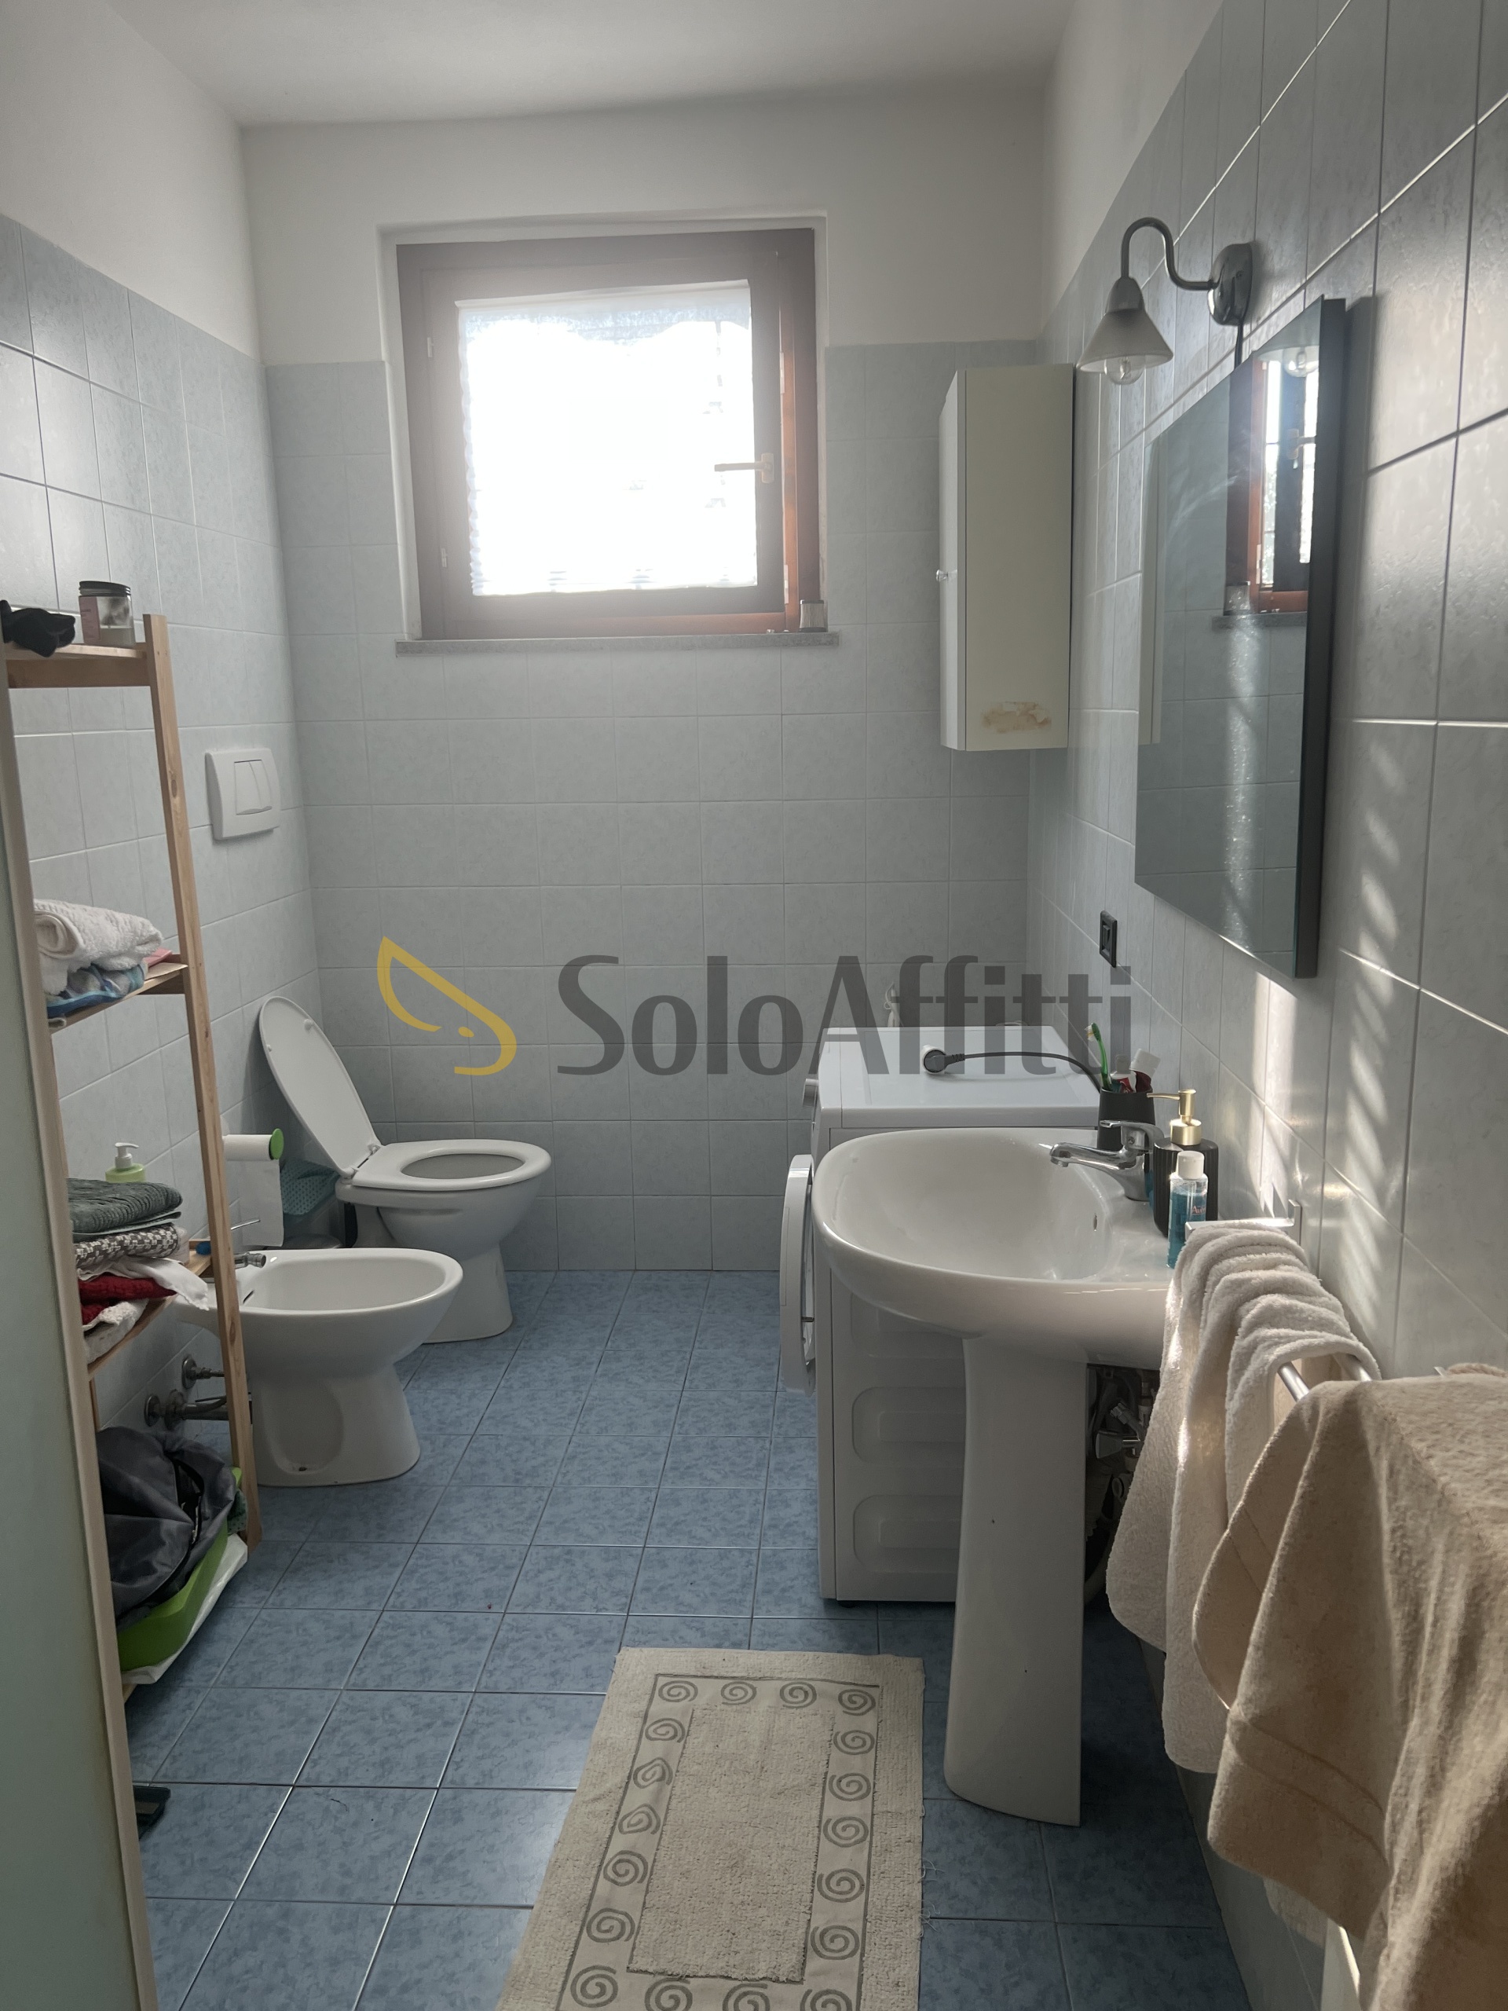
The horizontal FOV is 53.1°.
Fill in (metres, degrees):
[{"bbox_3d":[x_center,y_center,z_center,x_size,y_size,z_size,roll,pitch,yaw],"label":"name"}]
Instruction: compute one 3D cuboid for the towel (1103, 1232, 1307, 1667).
[{"bbox_3d":[0.437,0.426,1.461,0.166,0.433,0.135,0,11,4],"label":"towel"}]

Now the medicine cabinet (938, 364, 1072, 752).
[{"bbox_3d":[0.519,-0.904,3.166,0.217,0.713,0.501,0,11,4],"label":"medicine cabinet"}]

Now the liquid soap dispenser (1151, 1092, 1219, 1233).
[{"bbox_3d":[0.492,0.181,1.712,0.074,0.161,0.070,2,12,17],"label":"liquid soap dispenser"}]

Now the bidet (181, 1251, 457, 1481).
[{"bbox_3d":[-0.834,0.705,2.894,0.572,0.386,0.346,0,11,4],"label":"bidet"}]

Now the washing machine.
[{"bbox_3d":[0.302,0.512,2.647,0.487,0.850,0.572,0,12,4],"label":"washing machine"}]

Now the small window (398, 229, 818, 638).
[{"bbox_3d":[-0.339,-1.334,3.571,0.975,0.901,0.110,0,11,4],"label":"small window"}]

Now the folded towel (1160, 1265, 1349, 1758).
[{"bbox_3d":[0.437,0.464,1.317,0.145,0.446,0.180,0,11,4],"label":"folded towel"}]

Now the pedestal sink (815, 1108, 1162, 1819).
[{"bbox_3d":[0.323,0.636,1.981,0.483,0.835,0.602,0,11,4],"label":"pedestal sink"}]

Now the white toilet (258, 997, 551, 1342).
[{"bbox_3d":[-0.790,0.374,3.559,0.635,0.800,0.372,0,12,4],"label":"white toilet"}]

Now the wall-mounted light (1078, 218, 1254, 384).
[{"bbox_3d":[0.447,-0.774,1.659,0.174,0.172,0.104,0,11,4],"label":"wall-mounted light"}]

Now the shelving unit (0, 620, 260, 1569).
[{"bbox_3d":[-1.048,0.233,2.215,0.278,1.590,0.642,0,11,4],"label":"shelving unit"}]

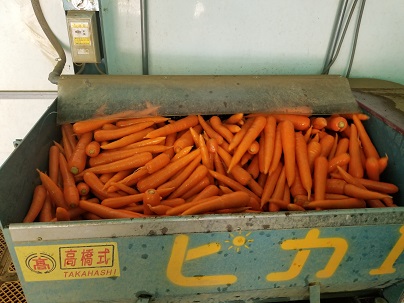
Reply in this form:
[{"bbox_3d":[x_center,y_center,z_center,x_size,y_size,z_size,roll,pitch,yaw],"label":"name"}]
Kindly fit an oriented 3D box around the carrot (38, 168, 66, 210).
[{"bbox_3d":[-0.412,0.104,0.831,0.032,0.032,0.171,-25,58,-40],"label":"carrot"}]

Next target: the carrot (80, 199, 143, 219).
[{"bbox_3d":[-0.229,0.156,0.774,0.177,0.031,0.031,14,-15,3],"label":"carrot"}]

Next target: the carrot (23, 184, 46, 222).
[{"bbox_3d":[-0.438,0.158,0.768,0.034,0.034,0.148,25,63,-23],"label":"carrot"}]

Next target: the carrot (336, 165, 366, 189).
[{"bbox_3d":[0.455,0.091,0.878,0.144,0.030,0.030,41,44,23],"label":"carrot"}]

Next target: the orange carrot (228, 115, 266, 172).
[{"bbox_3d":[0.137,-0.024,0.936,0.037,0.037,0.239,18,58,29],"label":"orange carrot"}]

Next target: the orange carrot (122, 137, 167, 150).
[{"bbox_3d":[-0.194,-0.015,0.873,0.189,0.032,0.032,-15,4,-8],"label":"orange carrot"}]

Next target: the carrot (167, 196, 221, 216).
[{"bbox_3d":[-0.007,0.146,0.788,0.171,0.034,0.034,-10,-10,-10],"label":"carrot"}]

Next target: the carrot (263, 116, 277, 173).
[{"bbox_3d":[0.196,-0.021,0.891,0.034,0.034,0.200,5,59,12],"label":"carrot"}]

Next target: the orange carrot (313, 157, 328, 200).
[{"bbox_3d":[0.335,0.091,0.857,0.037,0.037,0.175,1,61,21],"label":"orange carrot"}]

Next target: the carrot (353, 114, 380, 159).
[{"bbox_3d":[0.525,-0.046,0.970,0.030,0.030,0.195,-28,50,27],"label":"carrot"}]

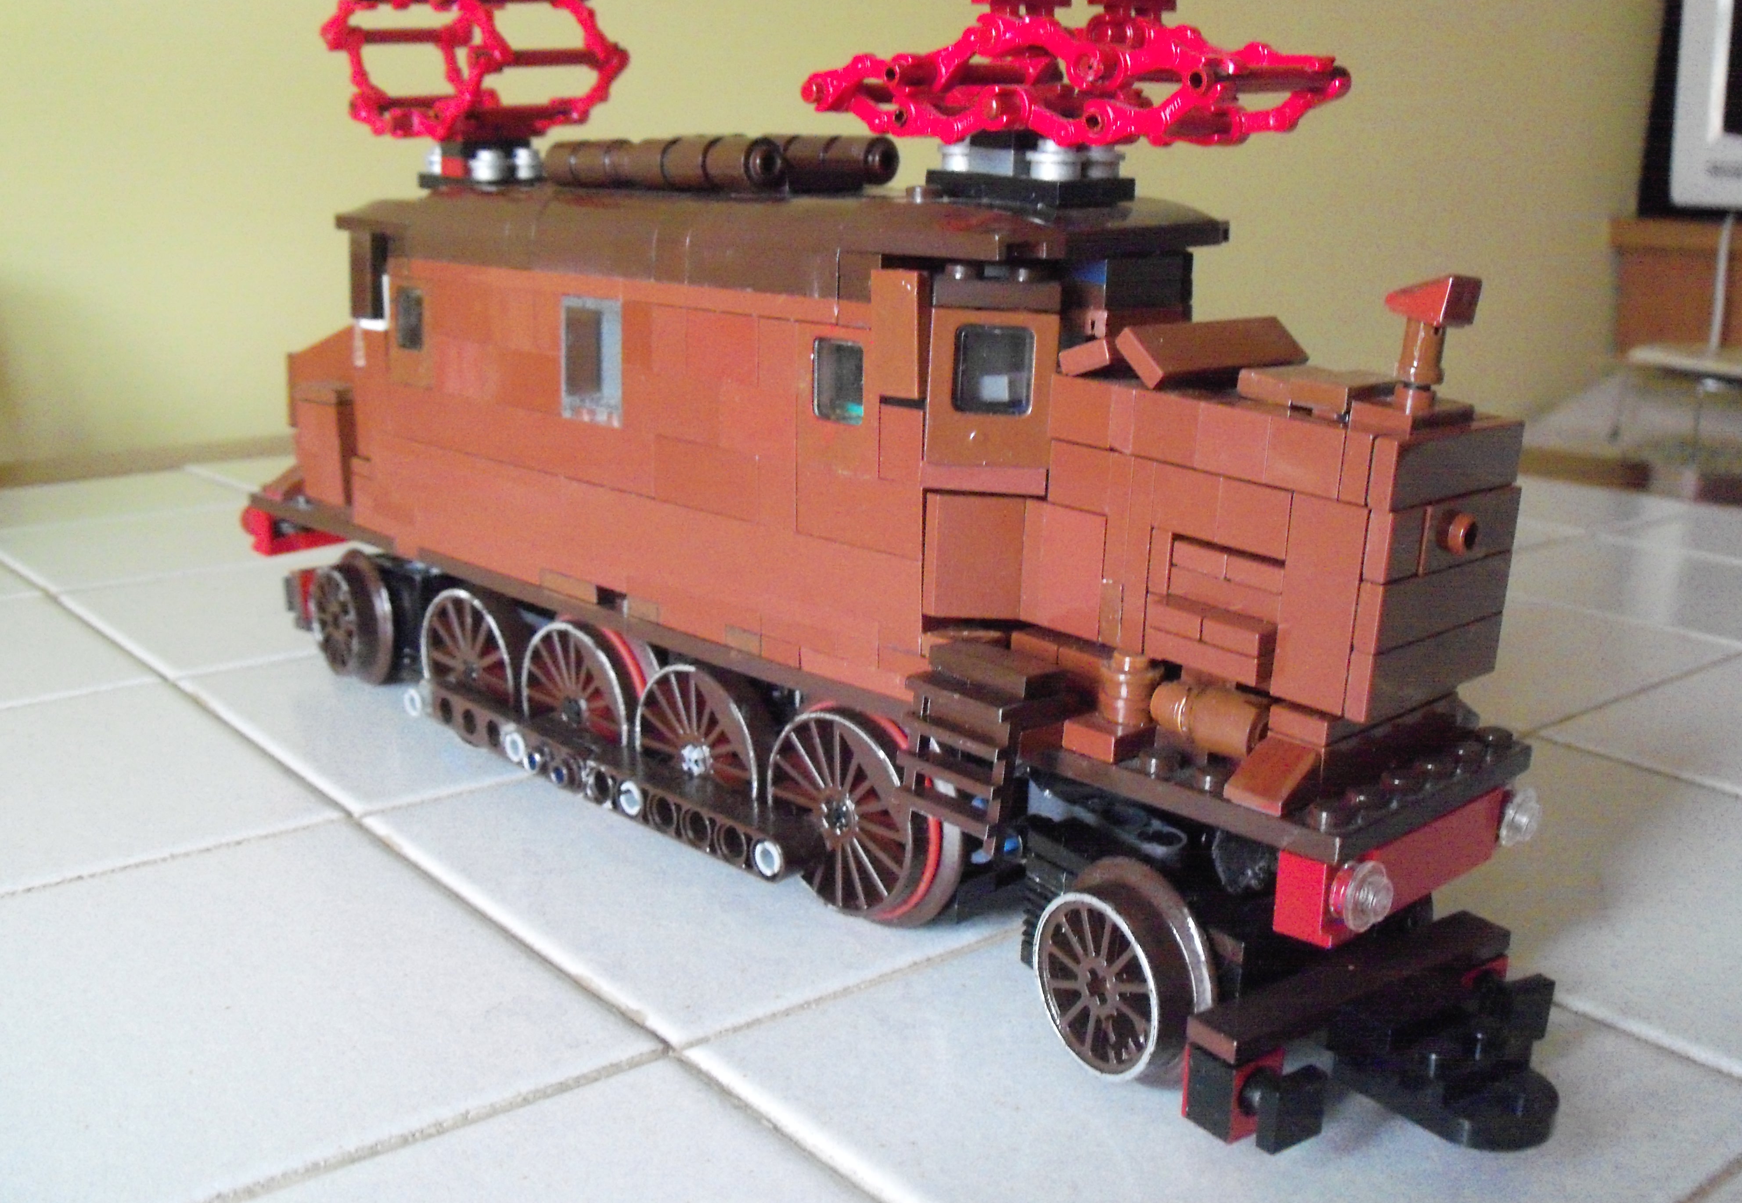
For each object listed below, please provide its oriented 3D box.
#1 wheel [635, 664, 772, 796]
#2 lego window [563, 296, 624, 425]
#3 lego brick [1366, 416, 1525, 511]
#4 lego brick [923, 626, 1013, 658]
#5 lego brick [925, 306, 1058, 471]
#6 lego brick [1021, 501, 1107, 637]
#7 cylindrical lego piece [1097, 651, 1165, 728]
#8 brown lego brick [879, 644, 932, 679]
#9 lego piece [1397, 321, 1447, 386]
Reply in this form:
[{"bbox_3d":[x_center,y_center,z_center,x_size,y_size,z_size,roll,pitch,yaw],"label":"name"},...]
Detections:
[{"bbox_3d":[-0.025,0.025,0.284,0.008,0.031,0.031,-13,20,-43],"label":"wheel"},{"bbox_3d":[-0.040,-0.038,0.276,0.008,0.019,0.016,-11,19,-44],"label":"lego window"},{"bbox_3d":[0.067,-0.016,0.203,0.003,0.008,0.032,17,20,42],"label":"lego brick"},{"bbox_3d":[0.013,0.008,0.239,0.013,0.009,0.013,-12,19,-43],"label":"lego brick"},{"bbox_3d":[0.015,-0.027,0.222,0.016,0.019,0.007,0,14,-5],"label":"lego brick"},{"bbox_3d":[0.027,-0.005,0.225,0.009,0.016,0.013,-11,20,-44],"label":"lego brick"},{"bbox_3d":[0.032,0.011,0.219,0.008,0.008,0.008,1,14,0],"label":"cylindrical lego piece"},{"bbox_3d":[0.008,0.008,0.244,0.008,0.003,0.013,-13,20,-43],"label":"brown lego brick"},{"bbox_3d":[0.059,-0.026,0.188,0.006,0.008,0.006,-11,20,-44],"label":"lego piece"}]

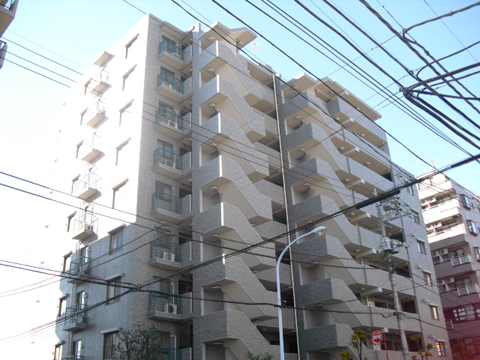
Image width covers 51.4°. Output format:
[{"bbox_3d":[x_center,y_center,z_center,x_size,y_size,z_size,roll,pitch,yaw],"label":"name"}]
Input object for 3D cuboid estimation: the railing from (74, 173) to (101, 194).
[{"bbox_3d":[-10.201,0.283,33.572,0.621,1.068,1.694,21,-35,-38],"label":"railing"}]

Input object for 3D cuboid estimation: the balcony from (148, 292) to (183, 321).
[{"bbox_3d":[-3.962,6.721,26.611,1.720,1.384,0.580,21,-35,-38],"label":"balcony"}]

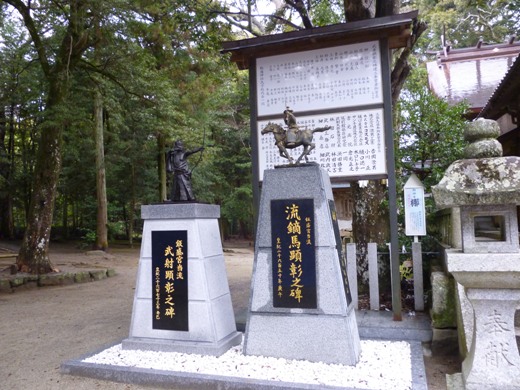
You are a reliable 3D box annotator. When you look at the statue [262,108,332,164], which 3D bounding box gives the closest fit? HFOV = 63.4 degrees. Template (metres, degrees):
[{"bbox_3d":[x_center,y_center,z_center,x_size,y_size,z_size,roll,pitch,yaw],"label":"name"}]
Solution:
[{"bbox_3d":[0.438,-0.681,4.981,0.800,0.707,0.240,-3,-4,19],"label":"statue"}]

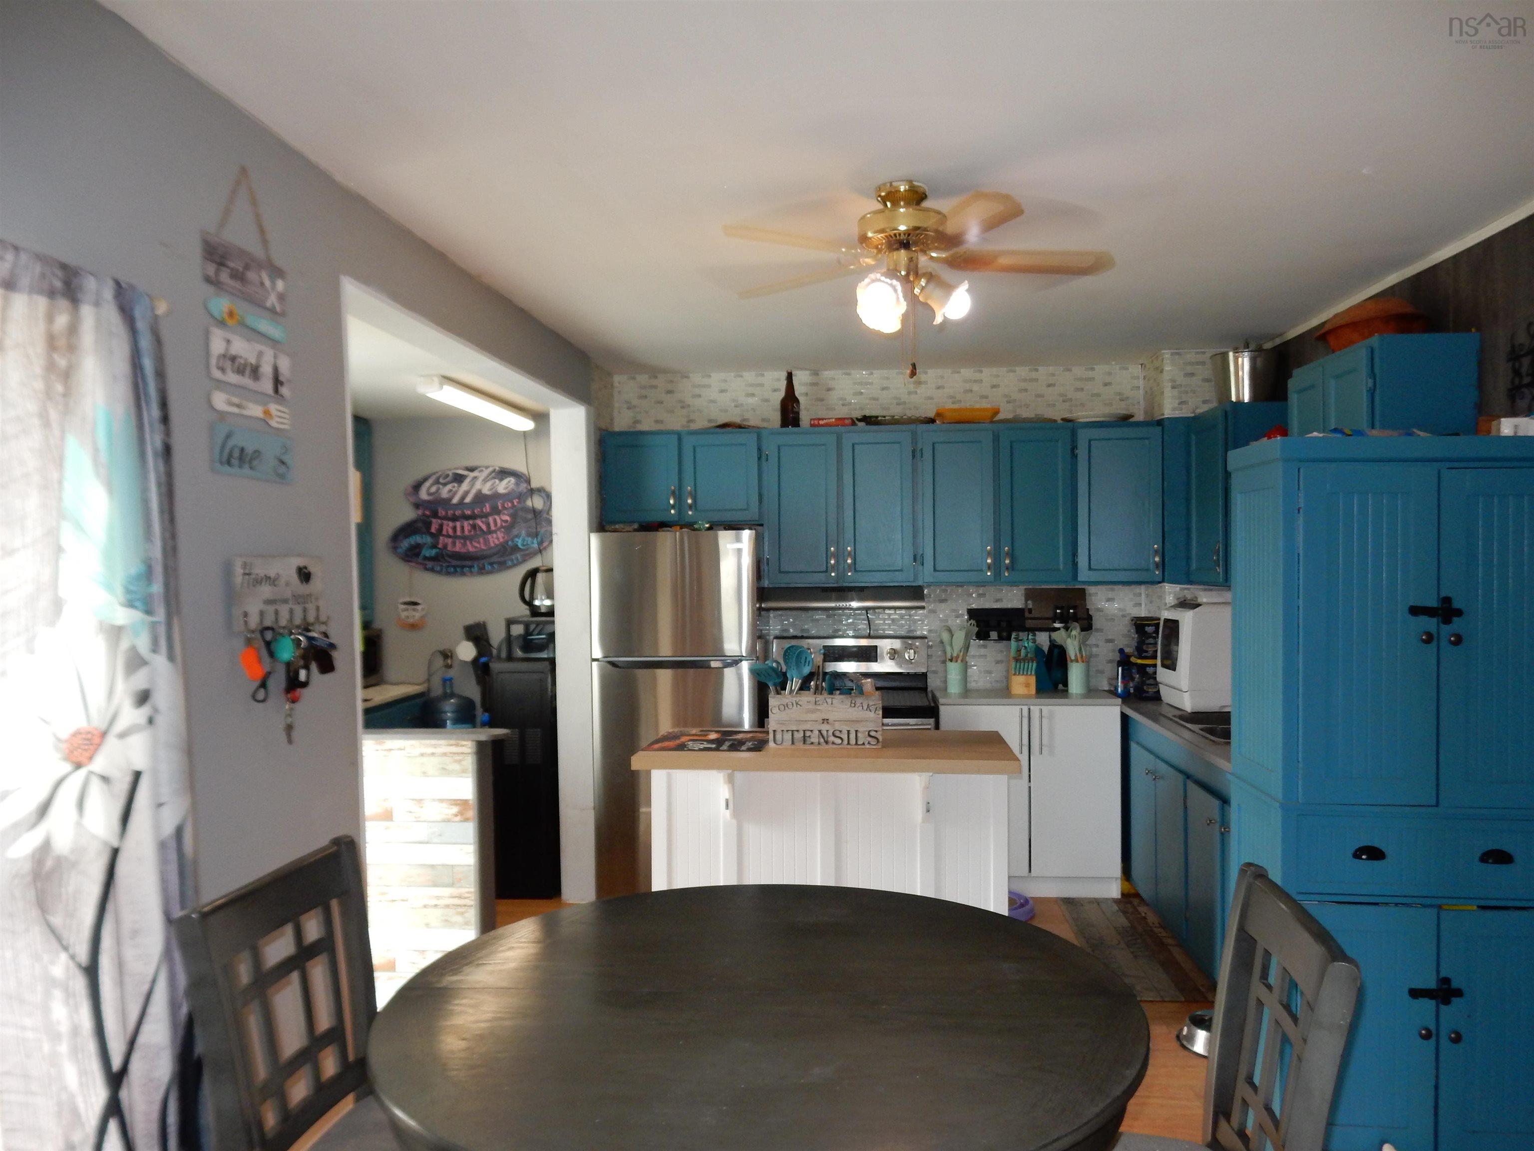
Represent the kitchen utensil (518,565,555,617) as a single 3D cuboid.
[{"bbox_3d":[-1.039,0.072,5.149,0.238,0.240,0.160,0,1,4],"label":"kitchen utensil"}]

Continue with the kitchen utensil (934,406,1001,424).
[{"bbox_3d":[0.962,-0.753,5.341,0.298,0.089,0.210,0,1,4],"label":"kitchen utensil"}]

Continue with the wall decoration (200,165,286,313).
[{"bbox_3d":[-1.046,-0.684,2.221,0.017,0.268,0.294,0,1,5],"label":"wall decoration"}]

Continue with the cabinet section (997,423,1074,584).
[{"bbox_3d":[1.288,-0.342,5.416,0.370,0.755,0.320,0,1,4],"label":"cabinet section"}]

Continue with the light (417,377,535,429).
[{"bbox_3d":[-1.237,-0.751,4.873,0.120,0.082,1.220,0,1,5],"label":"light"}]

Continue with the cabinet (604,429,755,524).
[{"bbox_3d":[-0.402,-0.470,5.448,0.772,0.446,0.300,0,1,4],"label":"cabinet"}]

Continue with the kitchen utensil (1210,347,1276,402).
[{"bbox_3d":[2.005,-0.834,4.659,0.256,0.262,0.256,0,1,4],"label":"kitchen utensil"}]

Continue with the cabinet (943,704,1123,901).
[{"bbox_3d":[1.195,0.998,5.223,0.795,0.857,0.570,0,1,4],"label":"cabinet"}]

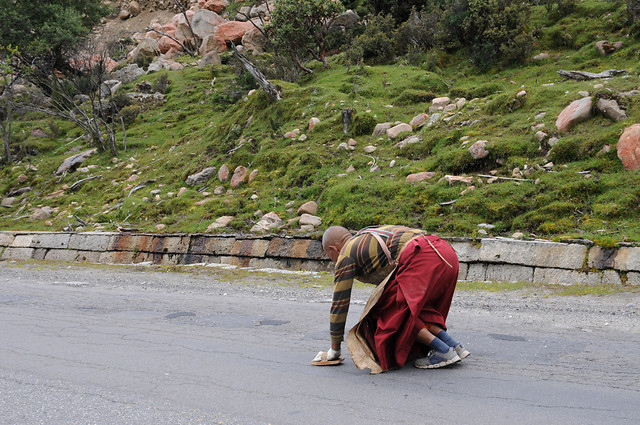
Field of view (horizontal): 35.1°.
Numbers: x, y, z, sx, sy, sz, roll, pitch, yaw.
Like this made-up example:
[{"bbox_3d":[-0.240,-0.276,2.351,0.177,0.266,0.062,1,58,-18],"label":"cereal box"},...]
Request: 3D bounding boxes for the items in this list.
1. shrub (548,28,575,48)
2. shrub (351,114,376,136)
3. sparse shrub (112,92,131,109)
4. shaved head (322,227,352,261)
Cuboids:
[{"bbox_3d":[5.727,-4.127,24.000,0.600,0.470,0.520,0,1,0],"label":"shrub"},{"bbox_3d":[0.817,-1.652,19.000,0.490,0.450,0.460,0,1,0],"label":"shrub"},{"bbox_3d":[-5.002,-2.822,25.500,0.450,0.400,0.420,0,1,0],"label":"sparse shrub"},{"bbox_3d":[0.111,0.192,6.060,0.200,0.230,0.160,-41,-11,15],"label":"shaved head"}]

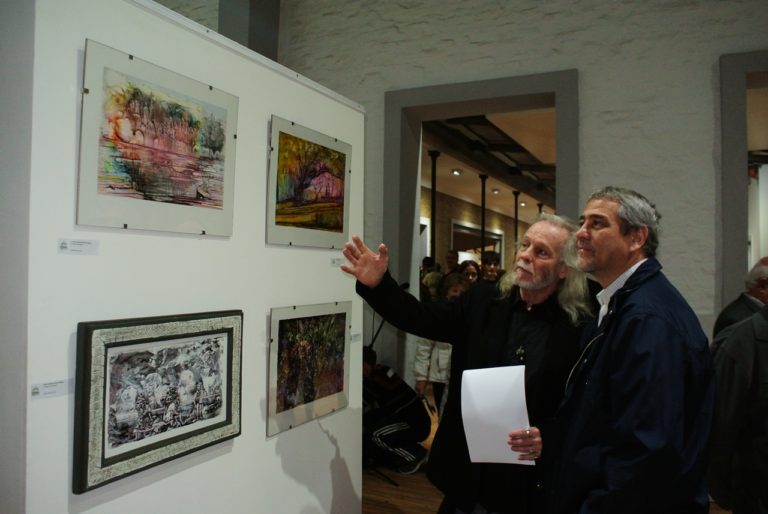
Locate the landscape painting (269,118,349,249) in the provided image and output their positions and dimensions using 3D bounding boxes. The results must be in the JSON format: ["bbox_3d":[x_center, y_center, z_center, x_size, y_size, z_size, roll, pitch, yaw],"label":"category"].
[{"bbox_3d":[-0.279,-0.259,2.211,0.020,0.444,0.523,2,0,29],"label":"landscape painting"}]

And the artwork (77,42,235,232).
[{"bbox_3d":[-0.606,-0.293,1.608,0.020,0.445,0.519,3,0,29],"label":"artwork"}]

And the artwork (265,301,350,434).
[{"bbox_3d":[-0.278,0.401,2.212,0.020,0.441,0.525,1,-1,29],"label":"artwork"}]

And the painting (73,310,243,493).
[{"bbox_3d":[-0.591,0.359,1.587,0.033,0.401,0.541,1,-1,29],"label":"painting"}]

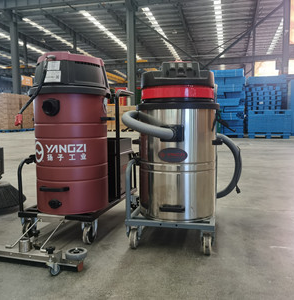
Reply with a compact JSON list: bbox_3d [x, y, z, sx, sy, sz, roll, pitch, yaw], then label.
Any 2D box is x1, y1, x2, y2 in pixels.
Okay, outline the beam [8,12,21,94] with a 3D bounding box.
[{"bbox_3d":[-6.667,-4.099,17.154,0.360,6.200,0.360,1,6,13],"label":"beam"}]

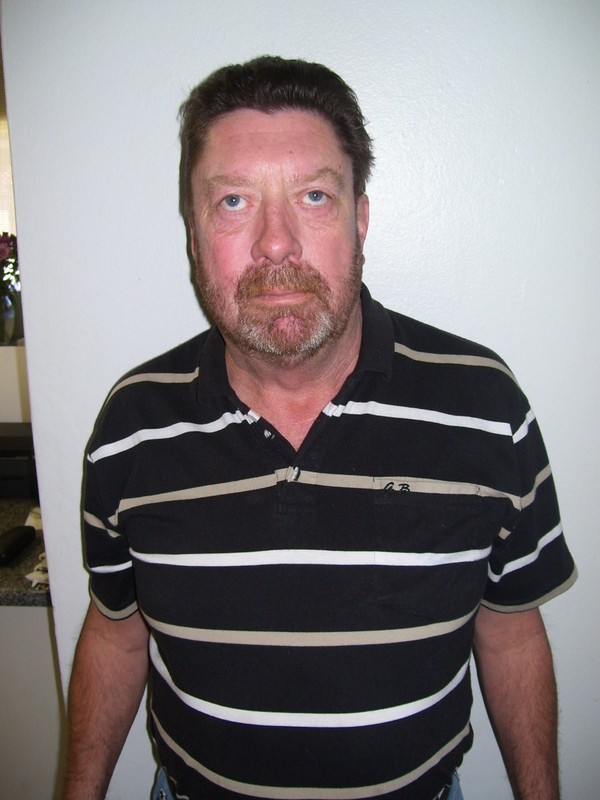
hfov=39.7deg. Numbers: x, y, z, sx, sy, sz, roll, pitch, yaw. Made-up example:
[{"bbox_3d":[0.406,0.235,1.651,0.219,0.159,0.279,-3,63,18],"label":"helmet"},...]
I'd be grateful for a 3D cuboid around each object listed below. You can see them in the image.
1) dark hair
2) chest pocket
[{"bbox_3d":[-0.021,-0.228,0.757,0.178,0.165,0.185,-2,14,-1],"label":"dark hair"},{"bbox_3d":[0.130,0.145,0.785,0.125,0.133,0.045,-6,14,-17],"label":"chest pocket"}]

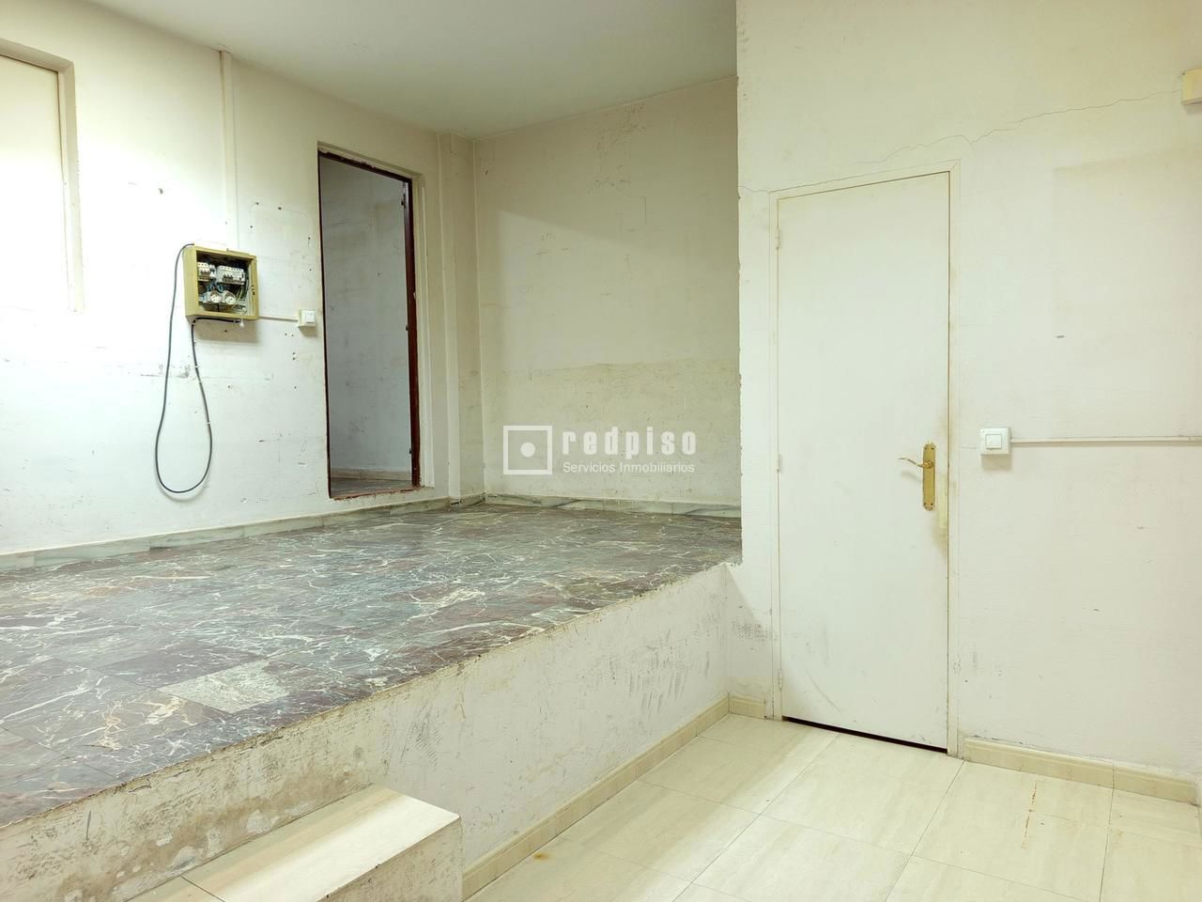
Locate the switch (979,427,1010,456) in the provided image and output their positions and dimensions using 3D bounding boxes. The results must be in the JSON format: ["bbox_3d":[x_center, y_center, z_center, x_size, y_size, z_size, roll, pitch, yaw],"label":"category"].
[{"bbox_3d":[1.337,-0.033,2.829,0.085,0.087,0.040,1,3,34],"label":"switch"}]

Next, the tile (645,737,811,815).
[{"bbox_3d":[0.430,1.115,2.891,0.452,0.012,0.449,1,3,34],"label":"tile"}]

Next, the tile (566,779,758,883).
[{"bbox_3d":[0.178,1.137,2.519,0.452,0.012,0.449,1,3,34],"label":"tile"}]

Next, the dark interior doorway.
[{"bbox_3d":[-1.442,-0.741,5.167,0.100,2.020,0.725,1,3,36],"label":"dark interior doorway"}]

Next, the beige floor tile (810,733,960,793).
[{"bbox_3d":[1.014,1.099,2.942,0.448,0.010,0.308,1,2,34],"label":"beige floor tile"}]

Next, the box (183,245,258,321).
[{"bbox_3d":[-1.947,-0.851,4.286,0.110,0.338,0.340,1,3,36],"label":"box"}]

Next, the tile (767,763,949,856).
[{"bbox_3d":[0.806,1.120,2.637,0.455,0.012,0.449,1,3,34],"label":"tile"}]

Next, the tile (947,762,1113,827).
[{"bbox_3d":[1.391,1.106,2.698,0.446,0.012,0.306,1,3,34],"label":"tile"}]

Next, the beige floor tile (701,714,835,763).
[{"bbox_3d":[0.641,1.097,3.204,0.452,0.012,0.306,1,3,34],"label":"beige floor tile"}]

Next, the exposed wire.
[{"bbox_3d":[-2.073,-0.412,4.123,0.080,1.250,0.290,1,3,36],"label":"exposed wire"}]

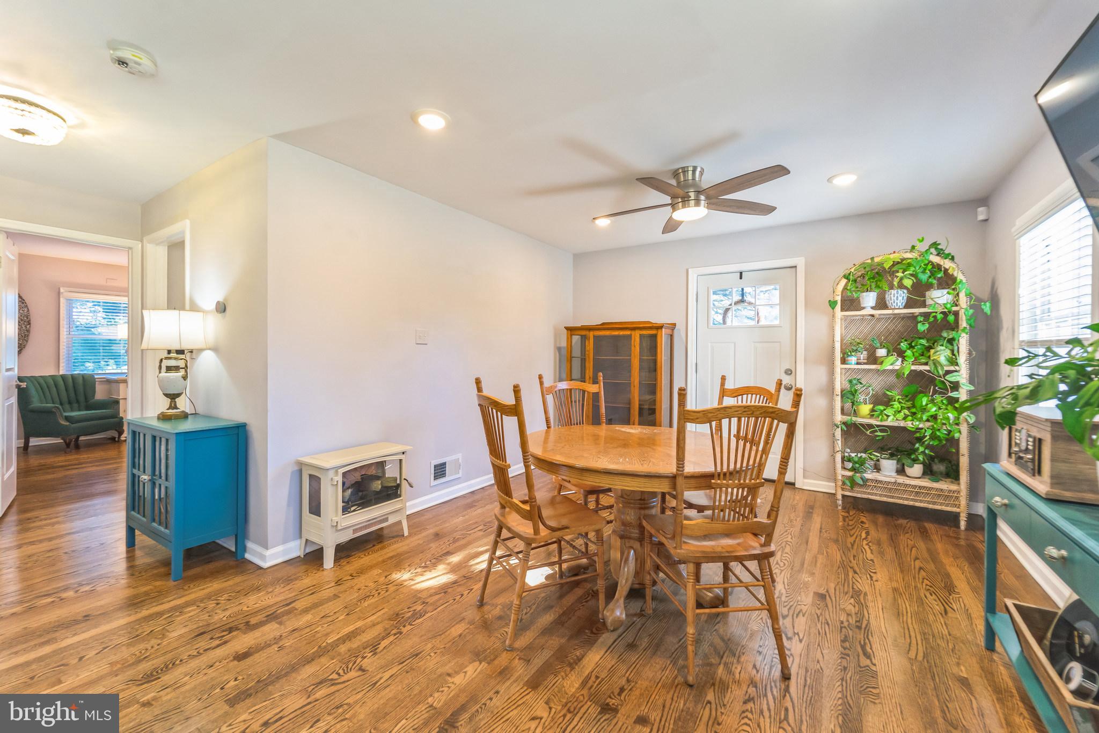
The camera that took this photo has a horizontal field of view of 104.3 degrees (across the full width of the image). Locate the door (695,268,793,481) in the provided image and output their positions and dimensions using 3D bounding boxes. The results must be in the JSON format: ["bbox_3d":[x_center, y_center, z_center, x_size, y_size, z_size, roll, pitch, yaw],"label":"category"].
[{"bbox_3d":[1.909,0.081,4.208,0.915,2.030,0.045,1,2,33],"label":"door"}]

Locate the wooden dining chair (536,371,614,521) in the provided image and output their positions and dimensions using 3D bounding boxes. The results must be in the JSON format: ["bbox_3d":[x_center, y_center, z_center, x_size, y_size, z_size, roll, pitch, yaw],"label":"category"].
[{"bbox_3d":[0.250,0.600,2.740,0.470,1.090,0.550,0,1,-25],"label":"wooden dining chair"}]

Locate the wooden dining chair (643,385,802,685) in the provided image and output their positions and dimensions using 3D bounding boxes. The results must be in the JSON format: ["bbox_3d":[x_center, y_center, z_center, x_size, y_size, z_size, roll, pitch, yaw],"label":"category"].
[{"bbox_3d":[0.678,0.608,1.791,0.485,1.085,0.515,0,1,-5],"label":"wooden dining chair"}]

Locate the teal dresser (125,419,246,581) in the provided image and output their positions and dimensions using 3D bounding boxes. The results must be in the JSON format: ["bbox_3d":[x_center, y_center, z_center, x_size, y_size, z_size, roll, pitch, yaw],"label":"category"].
[{"bbox_3d":[-2.240,0.747,2.635,0.740,0.800,0.360,1,2,33],"label":"teal dresser"}]

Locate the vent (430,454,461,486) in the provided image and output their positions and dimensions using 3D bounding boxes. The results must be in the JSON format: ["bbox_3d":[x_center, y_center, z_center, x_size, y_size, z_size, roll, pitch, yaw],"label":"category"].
[{"bbox_3d":[-0.849,0.860,3.542,0.020,0.205,0.330,1,2,34],"label":"vent"}]

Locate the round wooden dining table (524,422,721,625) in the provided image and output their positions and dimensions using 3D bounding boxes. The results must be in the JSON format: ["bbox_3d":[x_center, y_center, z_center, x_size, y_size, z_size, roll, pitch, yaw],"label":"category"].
[{"bbox_3d":[0.440,0.765,2.187,1.170,0.750,1.170,0,1,0],"label":"round wooden dining table"}]

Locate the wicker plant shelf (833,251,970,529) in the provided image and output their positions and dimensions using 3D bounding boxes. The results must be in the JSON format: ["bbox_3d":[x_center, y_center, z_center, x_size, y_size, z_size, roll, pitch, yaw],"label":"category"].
[{"bbox_3d":[2.682,0.151,3.327,0.790,1.970,0.360,1,2,33],"label":"wicker plant shelf"}]

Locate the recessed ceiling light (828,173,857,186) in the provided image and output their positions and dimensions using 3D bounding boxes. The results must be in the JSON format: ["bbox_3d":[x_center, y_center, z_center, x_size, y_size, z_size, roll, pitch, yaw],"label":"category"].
[{"bbox_3d":[2.041,-1.299,2.983,0.183,0.020,0.183,1,2,34],"label":"recessed ceiling light"}]

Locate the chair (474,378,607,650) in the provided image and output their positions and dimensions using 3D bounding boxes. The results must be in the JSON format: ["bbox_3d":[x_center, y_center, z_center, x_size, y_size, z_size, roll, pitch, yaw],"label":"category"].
[{"bbox_3d":[-0.045,0.598,1.993,0.515,1.085,0.485,0,1,-29],"label":"chair"}]

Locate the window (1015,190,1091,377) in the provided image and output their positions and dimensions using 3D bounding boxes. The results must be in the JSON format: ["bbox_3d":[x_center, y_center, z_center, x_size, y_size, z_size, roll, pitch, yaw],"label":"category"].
[{"bbox_3d":[2.653,-0.227,2.261,0.080,1.150,0.930,1,2,33],"label":"window"}]

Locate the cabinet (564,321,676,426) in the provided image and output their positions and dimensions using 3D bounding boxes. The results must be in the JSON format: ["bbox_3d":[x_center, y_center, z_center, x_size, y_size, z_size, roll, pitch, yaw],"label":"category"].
[{"bbox_3d":[0.754,0.317,4.636,1.120,1.550,0.410,1,2,33],"label":"cabinet"}]

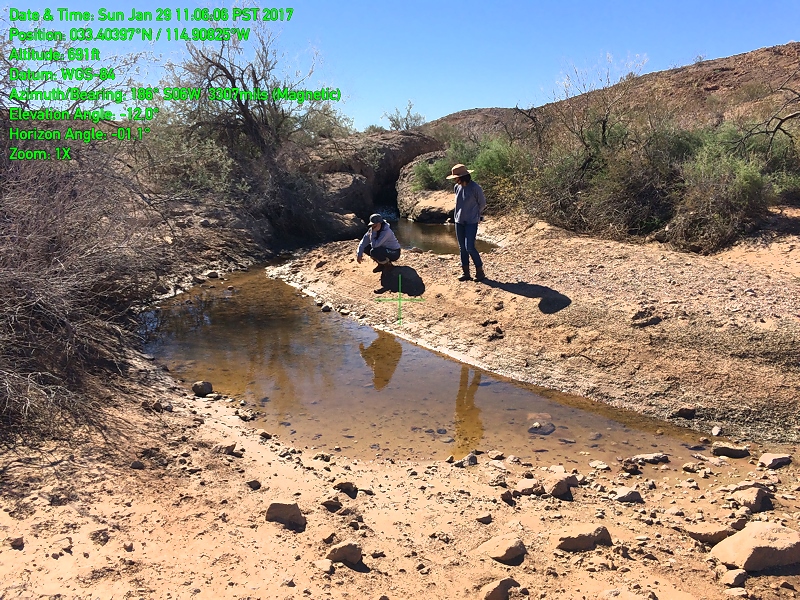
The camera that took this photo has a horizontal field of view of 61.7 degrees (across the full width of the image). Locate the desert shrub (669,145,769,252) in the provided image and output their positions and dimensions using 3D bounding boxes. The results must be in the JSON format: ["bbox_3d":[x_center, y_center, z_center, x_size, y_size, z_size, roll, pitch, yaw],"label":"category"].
[{"bbox_3d":[5.520,-1.724,11.615,1.650,1.700,1.500,5,13,25],"label":"desert shrub"}]

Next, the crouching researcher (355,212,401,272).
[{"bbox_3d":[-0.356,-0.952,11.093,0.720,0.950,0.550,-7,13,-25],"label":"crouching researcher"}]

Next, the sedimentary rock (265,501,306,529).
[{"bbox_3d":[-0.727,1.368,4.255,0.250,0.140,0.150,-3,12,-11],"label":"sedimentary rock"}]

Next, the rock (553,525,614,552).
[{"bbox_3d":[1.061,1.381,3.896,0.330,0.100,0.150,3,12,16],"label":"rock"}]

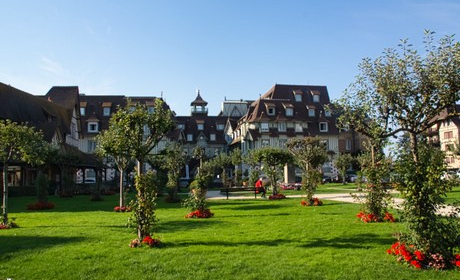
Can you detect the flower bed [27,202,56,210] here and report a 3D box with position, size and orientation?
[{"bbox_3d":[-8.511,2.946,15.495,1.220,0.280,1.200,3,-6,-28],"label":"flower bed"}]

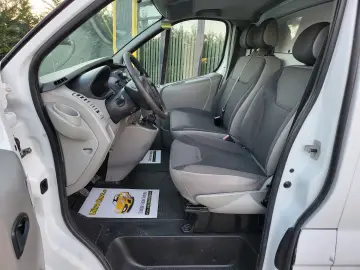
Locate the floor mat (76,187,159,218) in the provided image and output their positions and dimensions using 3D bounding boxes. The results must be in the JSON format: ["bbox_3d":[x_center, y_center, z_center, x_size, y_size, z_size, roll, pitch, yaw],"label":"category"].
[{"bbox_3d":[-0.355,0.416,1.570,0.457,0.015,0.337,1,15,-3],"label":"floor mat"}]

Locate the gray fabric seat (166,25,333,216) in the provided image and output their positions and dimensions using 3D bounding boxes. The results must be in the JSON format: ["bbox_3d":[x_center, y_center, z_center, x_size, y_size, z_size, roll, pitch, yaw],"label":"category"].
[{"bbox_3d":[0.362,-0.127,1.429,0.832,0.985,0.528,1,15,-3],"label":"gray fabric seat"}]

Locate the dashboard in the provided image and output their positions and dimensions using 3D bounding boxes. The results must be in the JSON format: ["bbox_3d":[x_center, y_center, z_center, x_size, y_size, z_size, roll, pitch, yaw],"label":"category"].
[{"bbox_3d":[-0.588,-0.222,1.789,0.609,0.670,1.522,1,15,-3],"label":"dashboard"}]

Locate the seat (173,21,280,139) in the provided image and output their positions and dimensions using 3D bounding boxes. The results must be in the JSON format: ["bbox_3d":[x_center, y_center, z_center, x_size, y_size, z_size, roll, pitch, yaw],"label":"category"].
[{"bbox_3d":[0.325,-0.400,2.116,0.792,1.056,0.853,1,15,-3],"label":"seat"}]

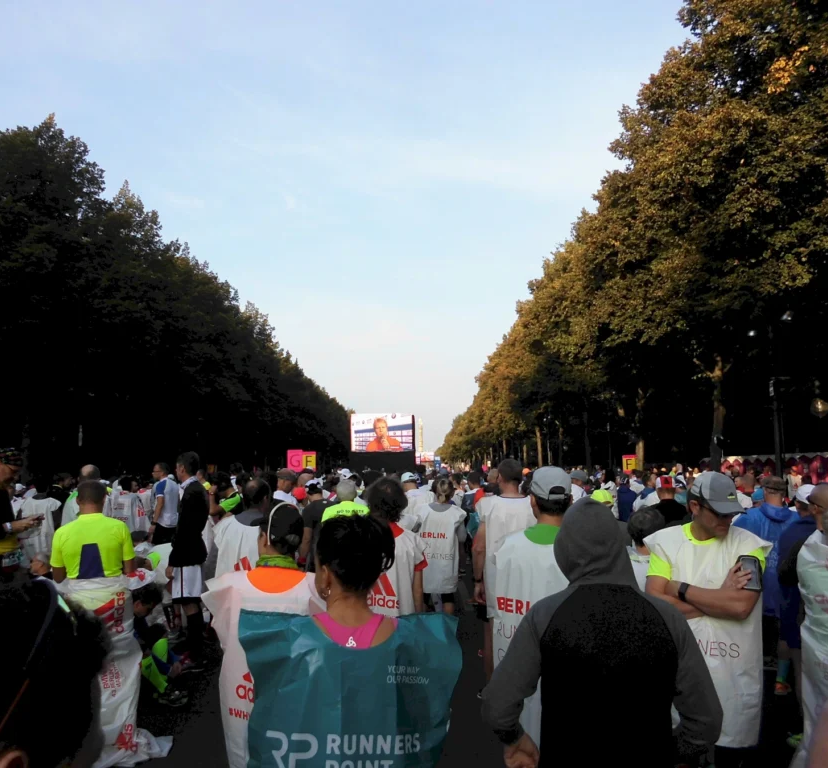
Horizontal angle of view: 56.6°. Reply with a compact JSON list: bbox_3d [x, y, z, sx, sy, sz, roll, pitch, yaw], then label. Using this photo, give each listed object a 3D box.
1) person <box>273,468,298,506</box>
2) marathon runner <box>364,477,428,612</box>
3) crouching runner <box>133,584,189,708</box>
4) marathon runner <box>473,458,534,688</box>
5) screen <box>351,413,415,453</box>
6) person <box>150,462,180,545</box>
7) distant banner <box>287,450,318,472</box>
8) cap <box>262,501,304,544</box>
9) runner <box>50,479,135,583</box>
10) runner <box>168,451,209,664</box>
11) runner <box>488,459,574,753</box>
[{"bbox_3d":[-1.246,1.680,7.363,0.500,1.730,0.320,-6,-9,45],"label":"person"},{"bbox_3d":[-0.164,1.390,4.477,0.520,1.690,0.330,0,-6,0],"label":"marathon runner"},{"bbox_3d":[-1.926,1.895,5.707,0.700,0.840,0.520,-2,-7,22],"label":"crouching runner"},{"bbox_3d":[0.705,1.442,5.797,0.540,1.760,0.360,1,-6,-7],"label":"marathon runner"},{"bbox_3d":[-3.683,5.642,89.922,7.400,4.600,0.700,1,-6,-7],"label":"screen"},{"bbox_3d":[-2.766,1.745,8.561,0.330,1.760,0.480,-1,-6,13],"label":"person"},{"bbox_3d":[-5.509,3.829,38.000,1.550,1.100,0.100,0,-6,0],"label":"distant banner"},{"bbox_3d":[-0.620,0.655,3.650,0.180,0.160,0.270,6,-3,-43],"label":"cap"},{"bbox_3d":[-1.928,1.374,4.628,0.540,1.650,0.400,2,-7,-19],"label":"runner"},{"bbox_3d":[-1.934,1.498,6.626,0.340,1.830,0.480,-2,-7,16],"label":"runner"},{"bbox_3d":[0.539,1.201,2.989,0.540,1.750,0.340,0,-6,2],"label":"runner"}]

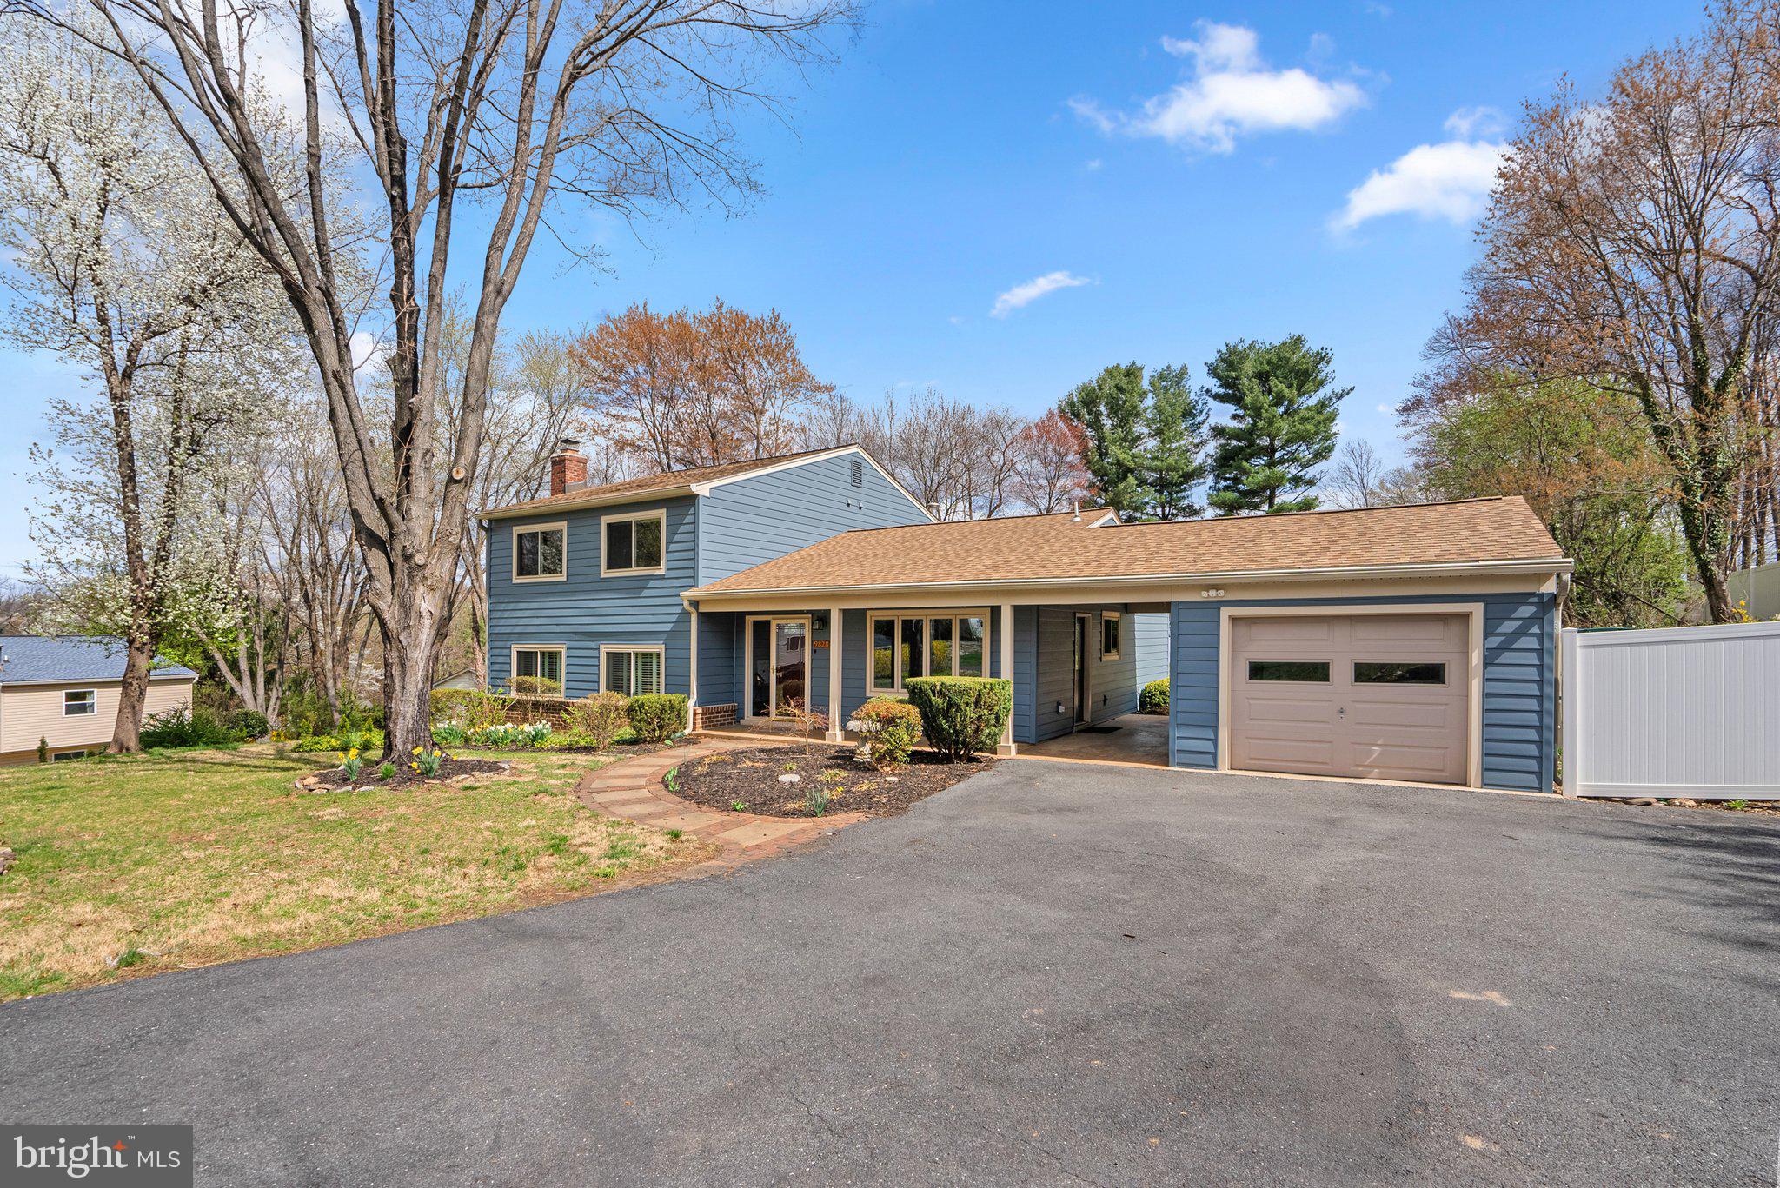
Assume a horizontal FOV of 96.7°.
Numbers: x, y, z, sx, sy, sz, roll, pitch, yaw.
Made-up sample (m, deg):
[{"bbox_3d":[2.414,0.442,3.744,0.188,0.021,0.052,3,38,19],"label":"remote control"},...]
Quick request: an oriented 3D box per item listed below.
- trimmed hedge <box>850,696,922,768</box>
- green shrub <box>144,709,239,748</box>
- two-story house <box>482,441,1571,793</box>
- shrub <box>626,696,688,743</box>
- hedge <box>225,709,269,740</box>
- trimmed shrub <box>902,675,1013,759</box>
[{"bbox_3d":[-0.081,2.021,11.500,1.000,1.020,0.950,0,-3,0],"label":"trimmed hedge"},{"bbox_3d":[-16.105,3.119,18.200,2.100,0.950,1.500,-2,-3,31],"label":"green shrub"},{"bbox_3d":[1.745,-0.558,19.117,20.700,7.200,12.000,-2,-3,31],"label":"two-story house"},{"bbox_3d":[-4.402,2.373,15.000,1.150,0.950,1.100,-2,-3,31],"label":"shrub"},{"bbox_3d":[-17.313,3.500,21.300,1.250,0.850,1.200,-2,-3,31],"label":"hedge"},{"bbox_3d":[1.012,1.909,12.000,1.500,1.300,1.250,-2,-3,31],"label":"trimmed shrub"}]

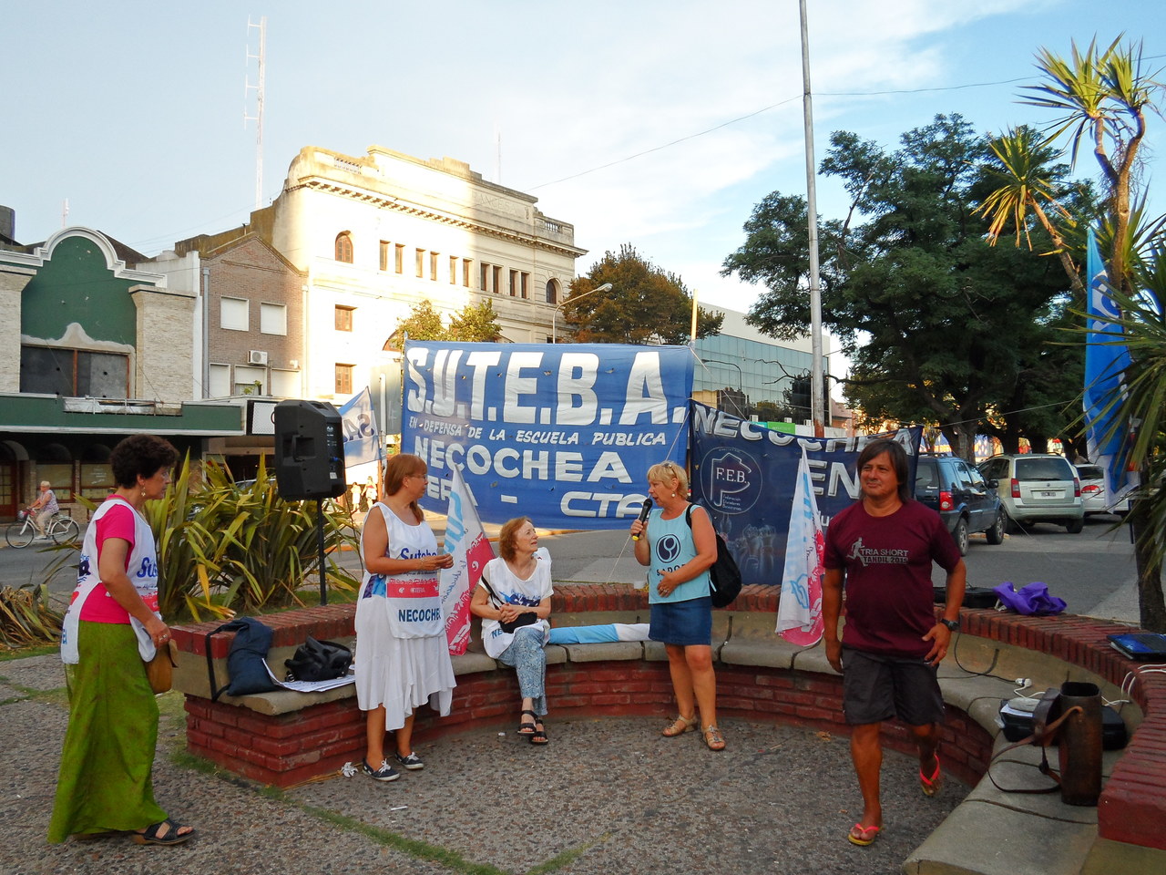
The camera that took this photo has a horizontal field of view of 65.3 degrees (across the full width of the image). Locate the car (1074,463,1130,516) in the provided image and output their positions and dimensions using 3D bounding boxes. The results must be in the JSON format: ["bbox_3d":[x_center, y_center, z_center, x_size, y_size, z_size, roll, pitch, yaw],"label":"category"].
[{"bbox_3d":[14.300,1.506,26.100,1.680,1.440,4.200,-1,-2,2],"label":"car"}]

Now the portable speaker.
[{"bbox_3d":[-1.815,0.082,6.050,0.360,0.650,0.390,-3,-2,17],"label":"portable speaker"}]

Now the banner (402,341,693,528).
[{"bbox_3d":[-0.375,-0.020,7.750,2.720,1.520,0.140,-1,-2,21],"label":"banner"}]

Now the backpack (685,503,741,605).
[{"bbox_3d":[0.749,0.695,5.320,0.320,0.560,0.260,-2,-2,37],"label":"backpack"}]

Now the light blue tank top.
[{"bbox_3d":[0.550,0.669,5.160,0.390,0.570,0.270,-1,-2,28],"label":"light blue tank top"}]

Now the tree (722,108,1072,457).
[{"bbox_3d":[9.000,-3.400,26.000,10.600,11.400,9.800,-1,-2,19],"label":"tree"}]

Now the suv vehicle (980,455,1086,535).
[{"bbox_3d":[10.000,1.281,21.100,1.720,1.670,3.950,-1,-2,4],"label":"suv vehicle"}]

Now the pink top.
[{"bbox_3d":[-1.948,0.509,3.780,0.300,0.530,0.450,0,-2,-6],"label":"pink top"}]

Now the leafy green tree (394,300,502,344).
[{"bbox_3d":[-5.662,-1.421,38.000,4.500,8.600,4.500,-2,-2,39],"label":"leafy green tree"}]

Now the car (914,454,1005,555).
[{"bbox_3d":[6.330,1.181,16.430,1.760,1.660,4.200,-2,-2,37],"label":"car"}]

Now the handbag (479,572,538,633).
[{"bbox_3d":[-0.439,1.002,5.450,0.320,0.330,0.170,0,-2,-14],"label":"handbag"}]

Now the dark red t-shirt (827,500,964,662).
[{"bbox_3d":[1.336,0.608,3.930,0.570,0.670,0.320,-1,-2,25],"label":"dark red t-shirt"}]

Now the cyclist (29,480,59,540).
[{"bbox_3d":[-12.738,1.712,21.500,0.460,1.430,0.640,-2,-2,41],"label":"cyclist"}]

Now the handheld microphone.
[{"bbox_3d":[0.329,0.457,5.100,0.052,0.255,0.052,18,-17,0],"label":"handheld microphone"}]

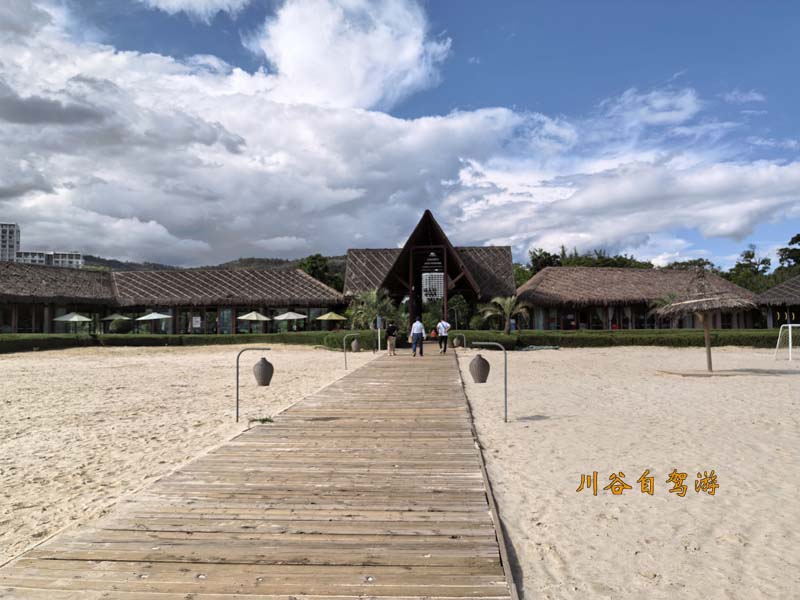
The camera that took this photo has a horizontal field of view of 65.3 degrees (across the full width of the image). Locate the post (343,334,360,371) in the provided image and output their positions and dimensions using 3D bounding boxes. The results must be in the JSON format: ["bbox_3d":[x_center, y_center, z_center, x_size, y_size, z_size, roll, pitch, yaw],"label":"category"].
[{"bbox_3d":[-1.545,1.668,20.000,0.560,1.180,0.300,-1,-2,4],"label":"post"}]

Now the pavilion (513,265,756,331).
[{"bbox_3d":[19.934,0.267,53.500,18.000,5.800,8.500,-1,-2,0],"label":"pavilion"}]

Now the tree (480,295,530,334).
[{"bbox_3d":[6.397,1.240,38.200,3.100,3.100,3.100,-1,-2,4],"label":"tree"}]

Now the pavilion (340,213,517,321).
[{"bbox_3d":[2.283,-1.399,47.800,13.200,9.100,11.000,-1,-2,4],"label":"pavilion"}]

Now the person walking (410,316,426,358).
[{"bbox_3d":[0.823,1.619,27.300,0.620,1.720,0.420,-1,-2,4],"label":"person walking"}]

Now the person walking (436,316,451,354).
[{"bbox_3d":[2.022,1.648,28.800,0.580,1.740,0.420,-1,-2,4],"label":"person walking"}]

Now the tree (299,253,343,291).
[{"bbox_3d":[-9.173,-0.721,72.000,5.800,9.600,5.800,-1,-2,4],"label":"tree"}]

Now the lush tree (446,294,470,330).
[{"bbox_3d":[4.423,1.338,48.000,2.300,3.600,2.300,-1,-2,4],"label":"lush tree"}]

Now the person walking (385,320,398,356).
[{"bbox_3d":[-0.364,1.715,27.700,0.500,1.580,0.380,-1,-2,4],"label":"person walking"}]

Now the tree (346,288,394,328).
[{"bbox_3d":[-1.867,1.116,39.500,3.000,3.600,3.000,-1,-2,4],"label":"tree"}]

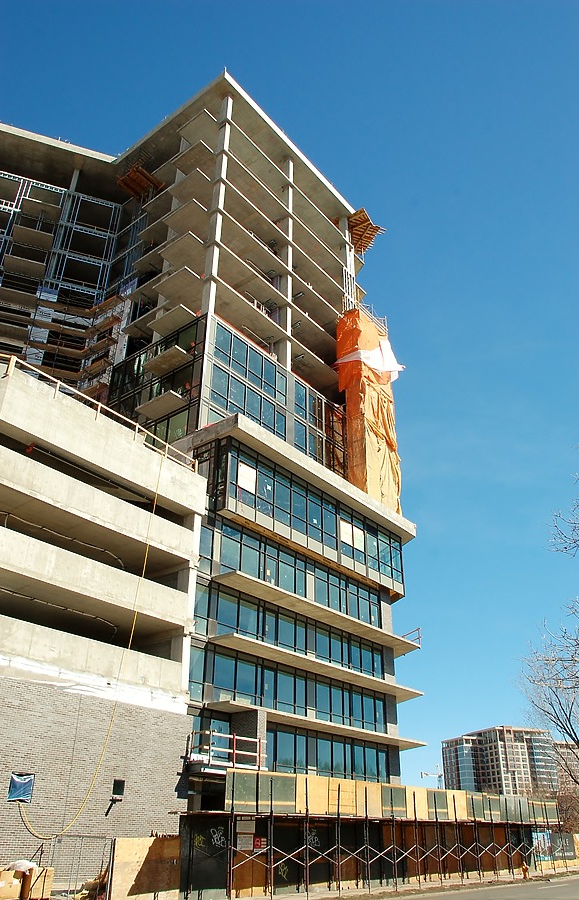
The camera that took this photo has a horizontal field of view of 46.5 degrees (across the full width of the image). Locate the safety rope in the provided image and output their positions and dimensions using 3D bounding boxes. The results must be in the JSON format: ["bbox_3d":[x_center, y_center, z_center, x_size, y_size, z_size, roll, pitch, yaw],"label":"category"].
[{"bbox_3d":[-7.420,6.298,27.257,0.250,16.300,4.250,-23,-38,33],"label":"safety rope"}]

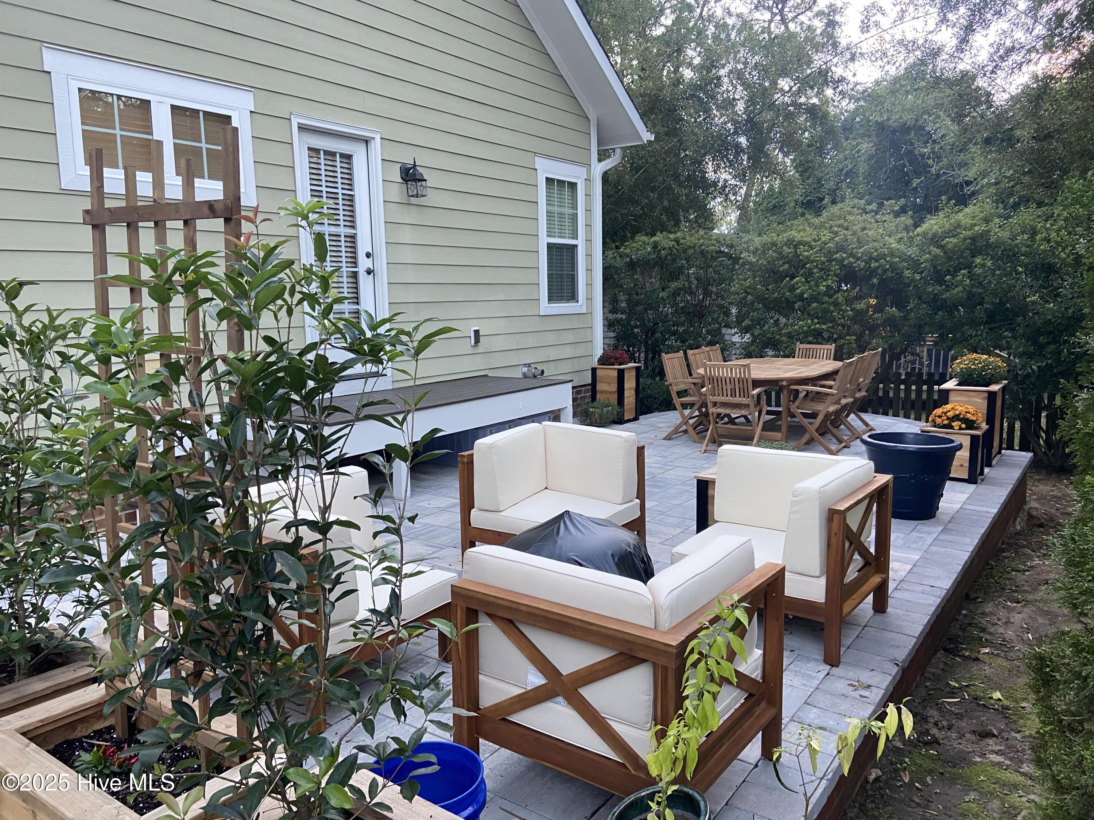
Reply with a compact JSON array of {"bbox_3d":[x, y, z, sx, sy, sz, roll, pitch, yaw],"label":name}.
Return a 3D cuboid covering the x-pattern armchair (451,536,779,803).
[{"bbox_3d":[0.236,0.782,2.556,0.755,0.740,0.725,5,10,37],"label":"x-pattern armchair"}]

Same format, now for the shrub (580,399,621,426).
[{"bbox_3d":[0.634,0.021,9.518,0.480,0.320,0.440,-1,8,0],"label":"shrub"}]

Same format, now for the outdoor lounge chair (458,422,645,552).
[{"bbox_3d":[0.043,0.499,4.619,0.760,0.740,0.730,5,10,37],"label":"outdoor lounge chair"}]

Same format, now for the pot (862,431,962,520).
[{"bbox_3d":[2.482,0.458,5.625,0.630,0.522,0.630,5,10,35],"label":"pot"}]

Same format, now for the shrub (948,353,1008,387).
[{"bbox_3d":[3.852,-0.344,7.318,0.513,0.314,0.505,5,10,35],"label":"shrub"}]

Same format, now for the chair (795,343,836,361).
[{"bbox_3d":[3.003,-0.314,9.549,0.550,0.885,0.540,6,10,40],"label":"chair"}]

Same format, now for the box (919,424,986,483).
[{"bbox_3d":[3.329,0.347,6.722,0.445,0.412,0.416,5,10,35],"label":"box"}]

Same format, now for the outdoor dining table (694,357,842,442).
[{"bbox_3d":[2.288,-0.077,8.467,1.220,0.740,2.240,3,9,29],"label":"outdoor dining table"}]

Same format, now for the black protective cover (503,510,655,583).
[{"bbox_3d":[0.096,0.721,3.611,0.780,0.575,0.780,5,10,37],"label":"black protective cover"}]

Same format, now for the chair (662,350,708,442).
[{"bbox_3d":[1.566,-0.156,8.752,0.535,0.909,0.589,5,10,35],"label":"chair"}]

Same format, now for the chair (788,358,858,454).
[{"bbox_3d":[2.615,-0.062,7.788,0.540,0.885,0.550,4,9,30],"label":"chair"}]

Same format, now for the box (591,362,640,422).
[{"bbox_3d":[0.848,-0.200,9.980,0.454,0.684,0.456,5,10,35],"label":"box"}]

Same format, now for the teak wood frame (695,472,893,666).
[{"bbox_3d":[1.102,0.660,3.831,0.762,0.662,0.762,5,10,35],"label":"teak wood frame"}]

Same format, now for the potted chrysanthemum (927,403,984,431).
[{"bbox_3d":[3.321,0.063,6.679,0.436,0.253,0.428,5,10,35],"label":"potted chrysanthemum"}]

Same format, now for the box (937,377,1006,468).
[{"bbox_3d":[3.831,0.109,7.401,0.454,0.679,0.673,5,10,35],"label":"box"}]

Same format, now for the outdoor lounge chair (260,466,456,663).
[{"bbox_3d":[-0.867,0.693,3.351,0.755,0.740,0.725,5,10,37],"label":"outdoor lounge chair"}]

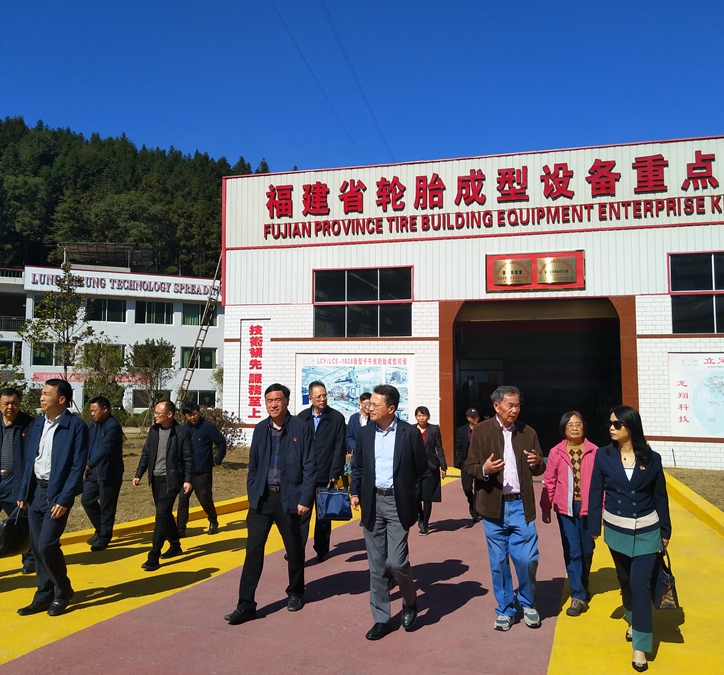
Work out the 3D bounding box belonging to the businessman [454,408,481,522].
[{"bbox_3d":[1.610,1.855,9.864,0.540,1.629,0.420,1,-6,-3],"label":"businessman"}]

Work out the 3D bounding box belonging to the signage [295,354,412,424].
[{"bbox_3d":[-0.225,1.364,17.821,3.300,1.900,0.060,-1,-6,17],"label":"signage"}]

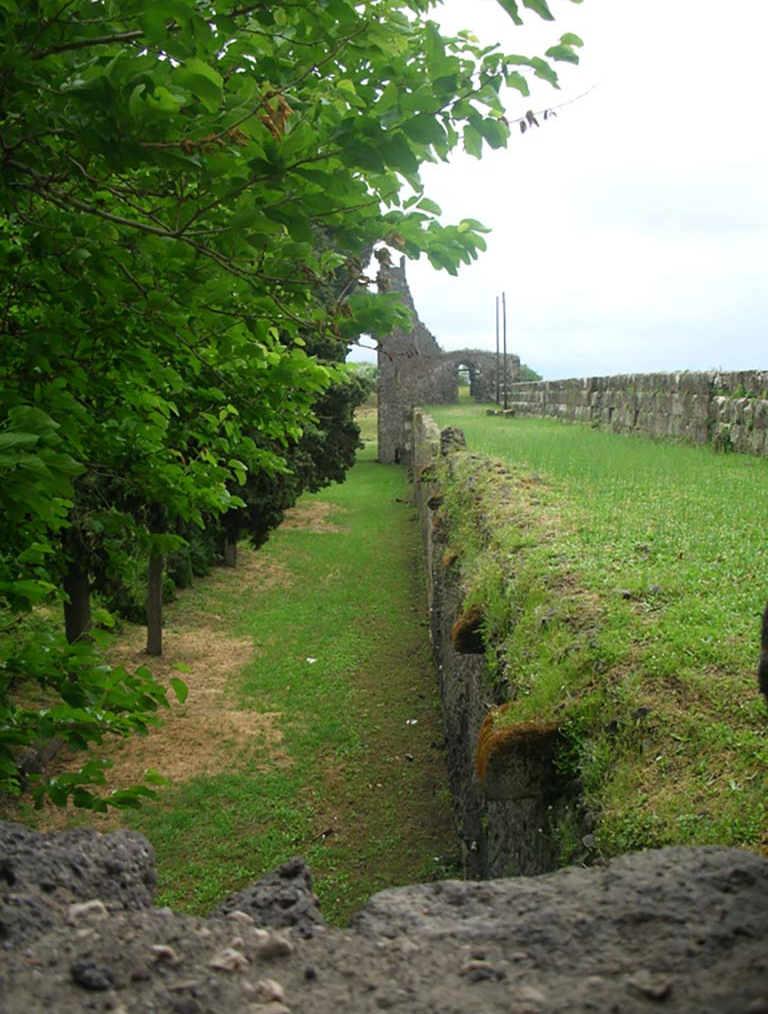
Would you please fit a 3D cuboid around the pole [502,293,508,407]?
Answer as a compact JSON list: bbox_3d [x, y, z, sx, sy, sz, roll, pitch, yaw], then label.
[{"bbox_3d":[6.182,-7.940,52.828,0.160,5.907,0.160,0,7,1],"label":"pole"}]

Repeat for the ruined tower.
[{"bbox_3d":[3.864,-9.037,64.928,8.475,12.165,7.200,0,7,1],"label":"ruined tower"}]

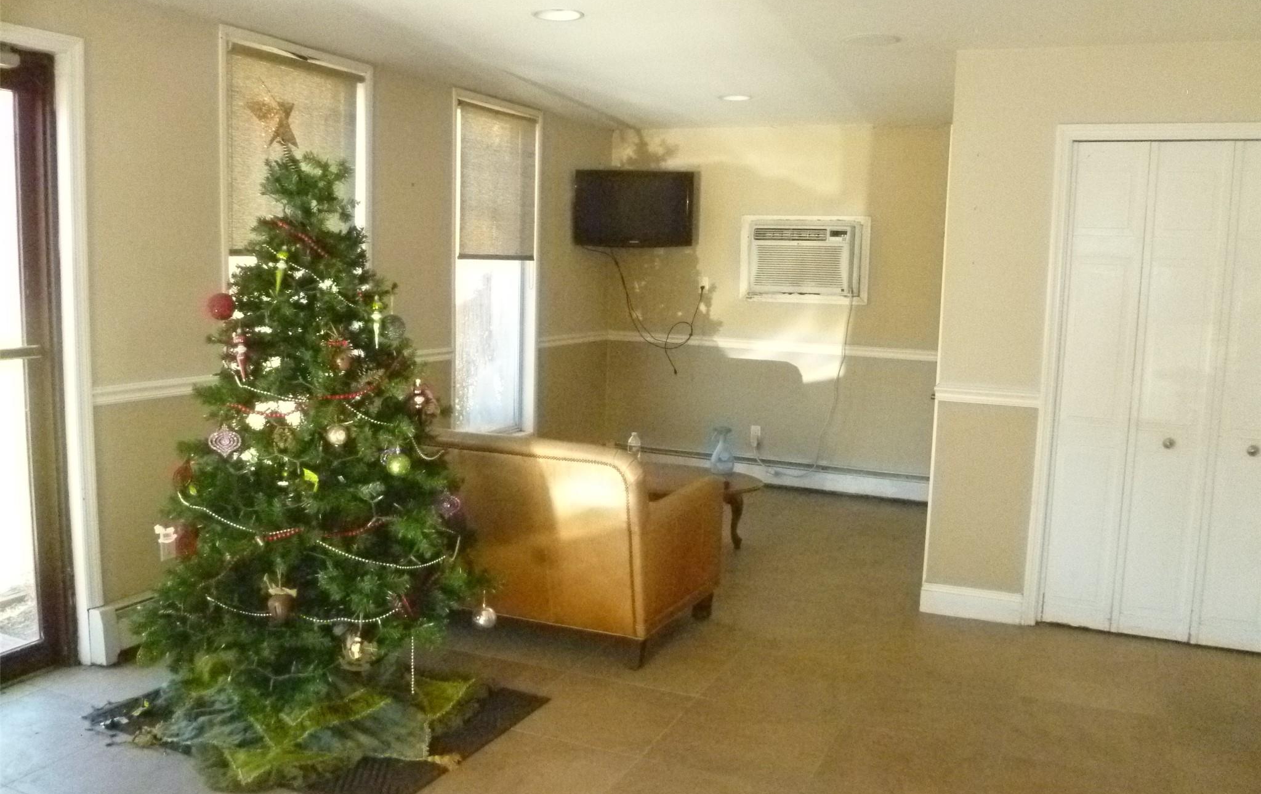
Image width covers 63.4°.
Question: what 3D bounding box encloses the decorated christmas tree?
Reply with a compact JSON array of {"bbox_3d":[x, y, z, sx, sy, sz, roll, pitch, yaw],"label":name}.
[{"bbox_3d":[-1.083,0.127,3.354,1.170,1.850,1.170,5,8,21],"label":"decorated christmas tree"}]

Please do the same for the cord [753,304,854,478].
[{"bbox_3d":[1.132,-0.056,6.797,0.641,1.201,0.100,5,8,21],"label":"cord"}]

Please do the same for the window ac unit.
[{"bbox_3d":[1.135,-0.901,6.712,0.847,0.563,0.220,5,8,21],"label":"window ac unit"}]

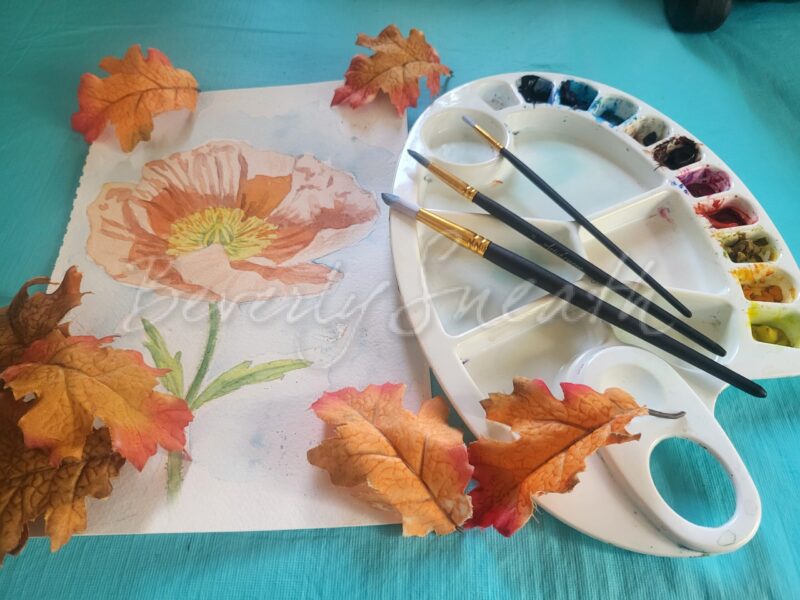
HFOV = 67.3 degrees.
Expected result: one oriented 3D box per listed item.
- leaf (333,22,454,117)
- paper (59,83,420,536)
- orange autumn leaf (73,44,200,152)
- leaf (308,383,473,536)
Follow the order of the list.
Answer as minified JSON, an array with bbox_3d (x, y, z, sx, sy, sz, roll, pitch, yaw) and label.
[{"bbox_3d":[-0.009,-0.163,0.412,0.084,0.029,0.075,-8,60,-2],"label":"leaf"},{"bbox_3d":[-0.099,-0.024,0.363,0.224,0.004,0.307,-4,59,1],"label":"paper"},{"bbox_3d":[-0.181,-0.144,0.410,0.092,0.030,0.083,-12,60,-4],"label":"orange autumn leaf"},{"bbox_3d":[0.000,0.067,0.280,0.089,0.030,0.066,35,68,20],"label":"leaf"}]

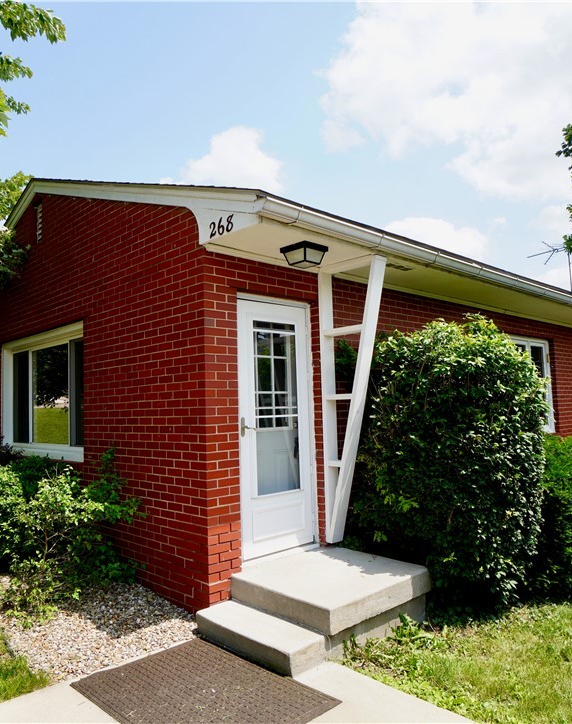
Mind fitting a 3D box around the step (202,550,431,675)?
[{"bbox_3d":[0.181,1.678,3.836,1.260,0.340,1.070,2,-6,-44],"label":"step"}]

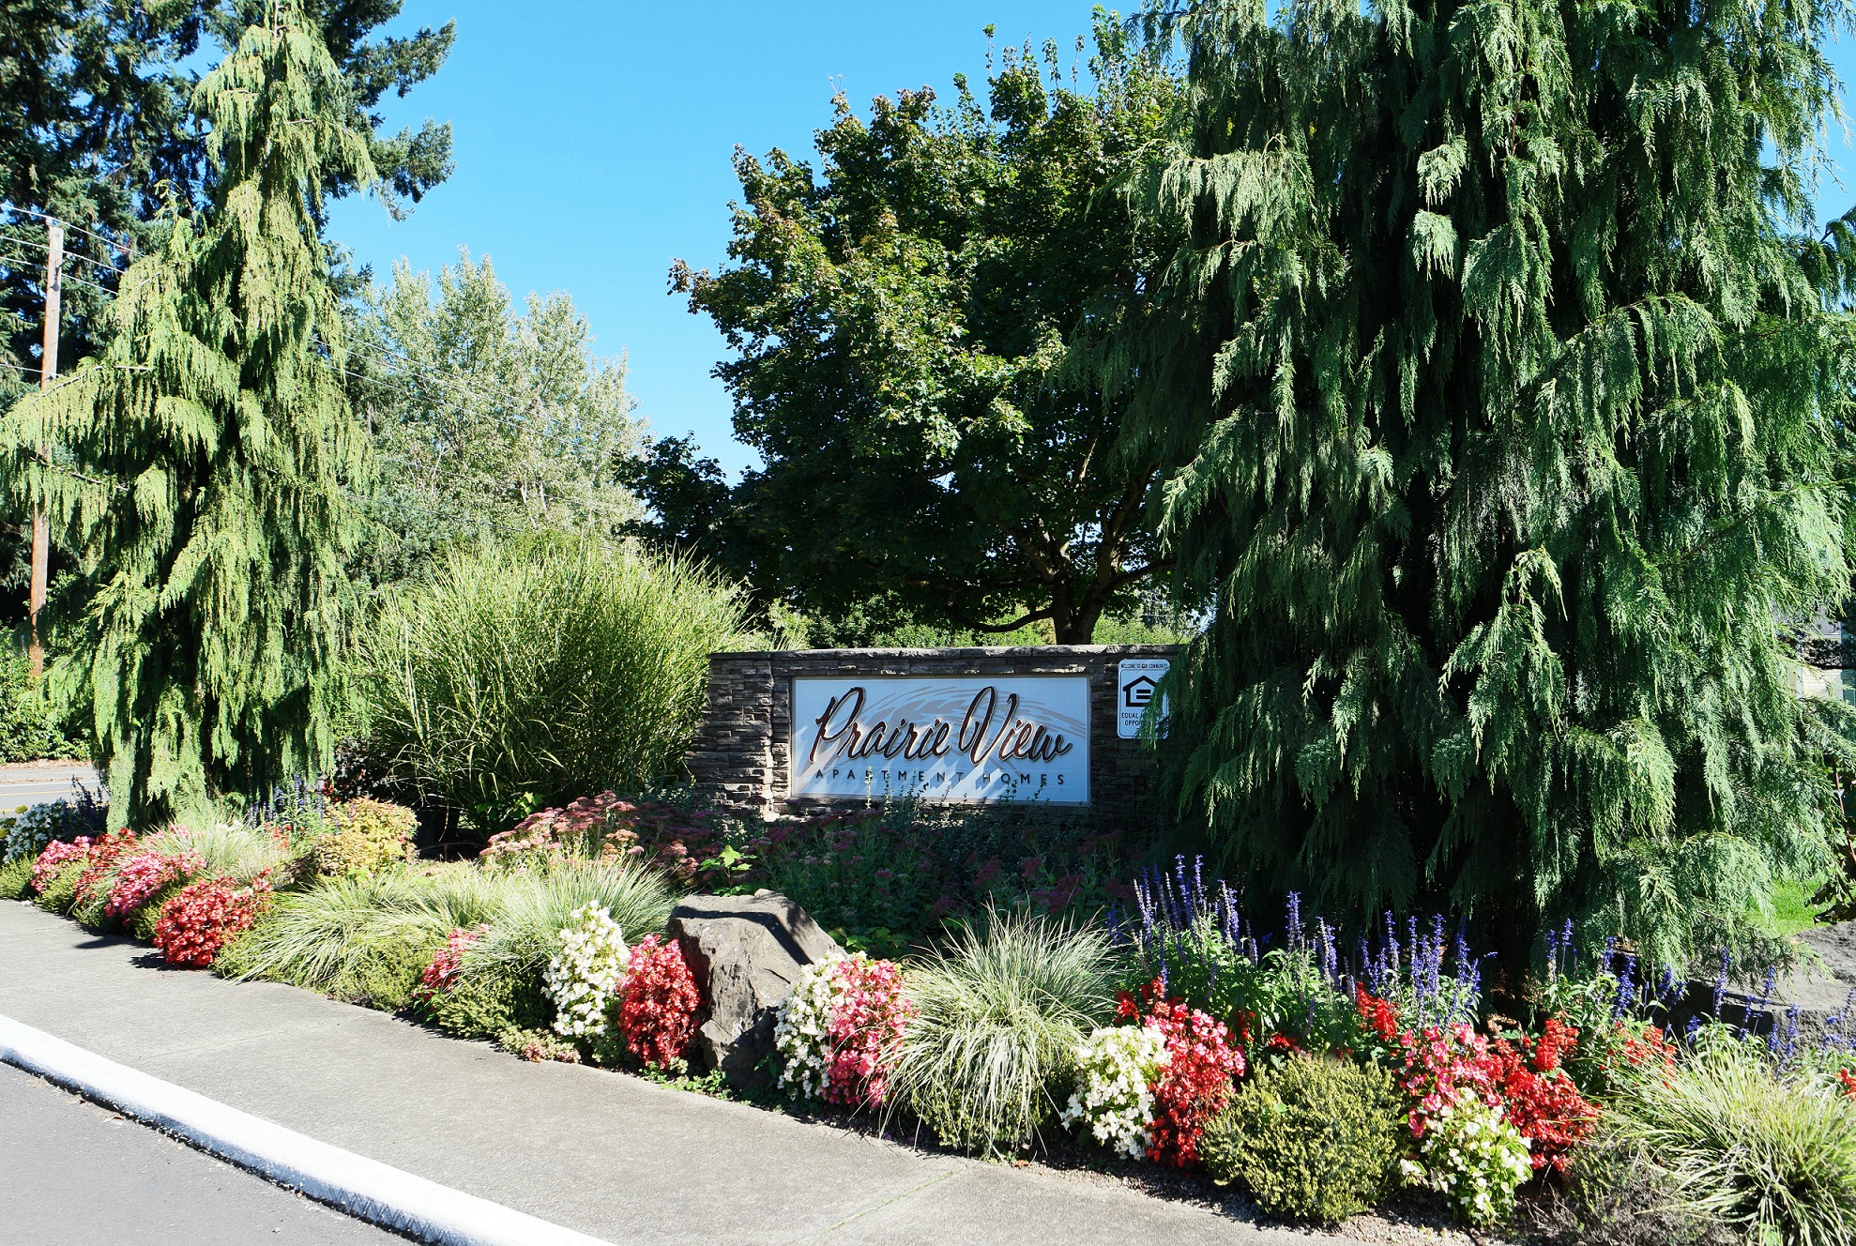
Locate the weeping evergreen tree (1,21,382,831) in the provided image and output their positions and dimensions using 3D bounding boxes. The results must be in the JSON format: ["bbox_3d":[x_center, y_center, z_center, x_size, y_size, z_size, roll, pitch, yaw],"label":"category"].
[{"bbox_3d":[-5.996,-1.844,10.323,2.700,7.467,2.700,2,-4,-30],"label":"weeping evergreen tree"}]

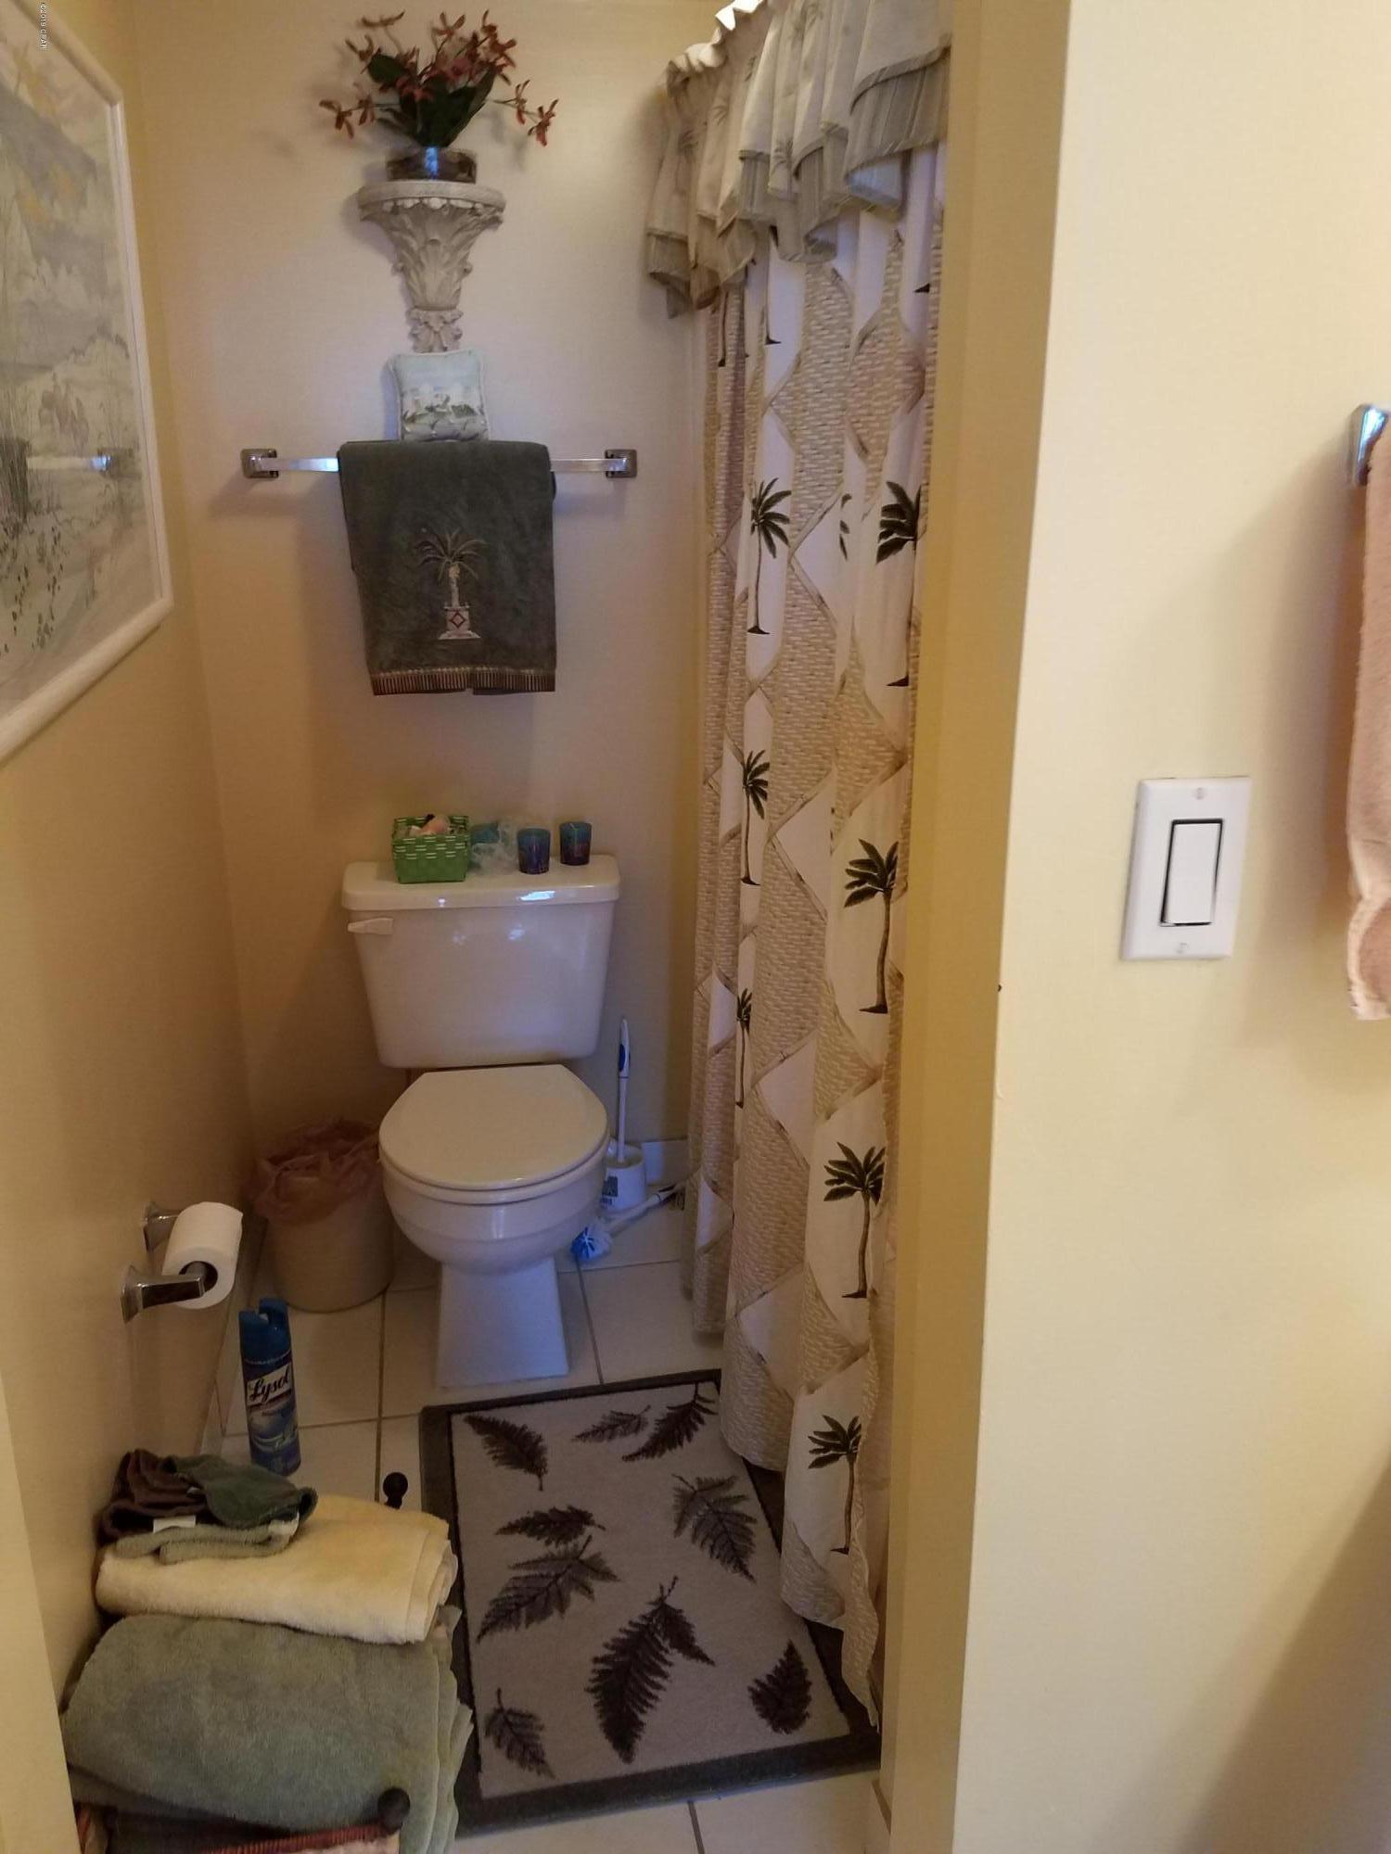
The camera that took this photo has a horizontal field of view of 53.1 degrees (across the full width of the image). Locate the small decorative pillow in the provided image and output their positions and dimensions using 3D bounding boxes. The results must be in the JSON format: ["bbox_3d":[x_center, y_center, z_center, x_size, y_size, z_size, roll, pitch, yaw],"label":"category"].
[{"bbox_3d":[-0.404,-0.838,2.214,0.148,0.145,0.050,-4,19,-10],"label":"small decorative pillow"}]

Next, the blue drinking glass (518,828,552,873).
[{"bbox_3d":[-0.280,-0.131,2.421,0.056,0.070,0.056,-4,17,-10],"label":"blue drinking glass"}]

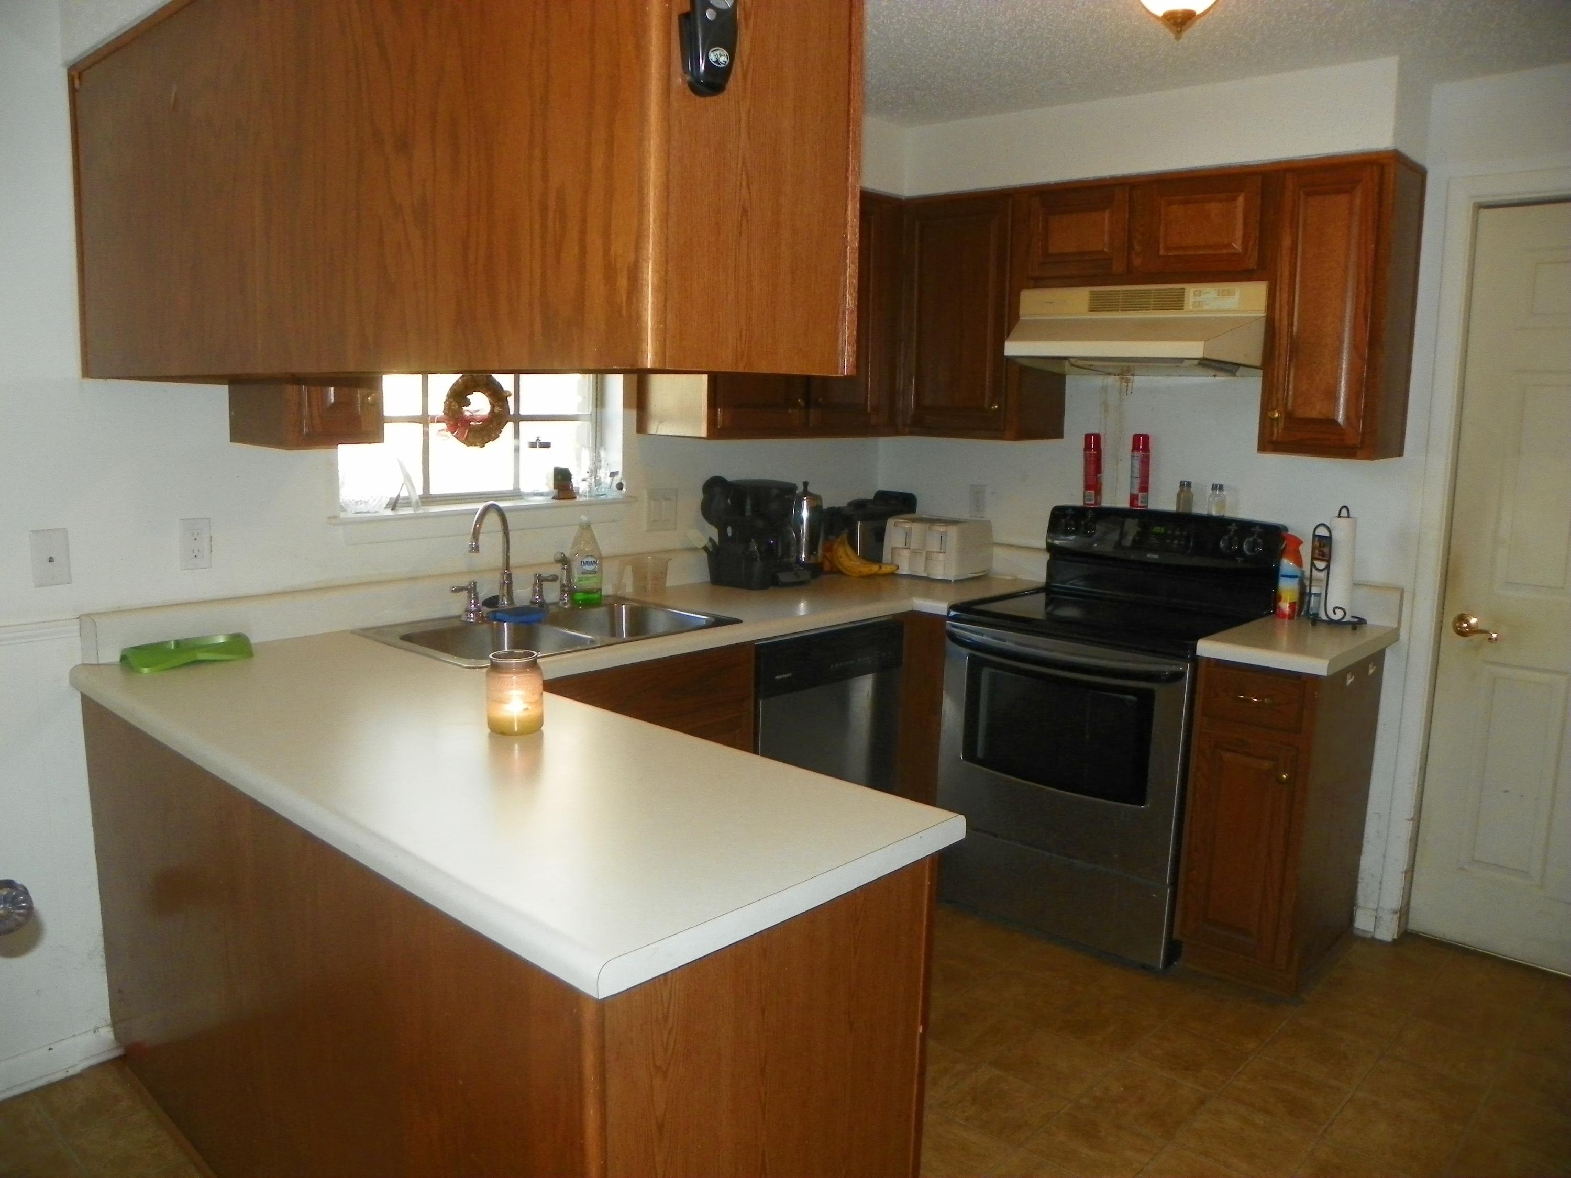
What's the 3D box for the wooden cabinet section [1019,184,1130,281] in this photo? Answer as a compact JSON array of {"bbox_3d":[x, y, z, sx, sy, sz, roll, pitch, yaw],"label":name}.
[{"bbox_3d":[0.932,-1.041,3.522,0.360,0.265,0.310,9,12,42],"label":"wooden cabinet section"}]

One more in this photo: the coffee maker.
[{"bbox_3d":[-0.077,-0.183,3.725,0.228,0.342,0.292,9,12,42],"label":"coffee maker"}]

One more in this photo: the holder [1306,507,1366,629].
[{"bbox_3d":[1.510,-0.059,3.228,0.146,0.331,0.141,9,12,42],"label":"holder"}]

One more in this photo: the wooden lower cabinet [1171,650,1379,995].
[{"bbox_3d":[1.353,0.571,3.193,0.310,0.859,0.595,9,12,42],"label":"wooden lower cabinet"}]

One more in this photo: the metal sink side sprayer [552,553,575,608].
[{"bbox_3d":[-0.609,-0.025,3.246,0.038,0.150,0.060,8,11,33],"label":"metal sink side sprayer"}]

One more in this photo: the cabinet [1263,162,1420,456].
[{"bbox_3d":[1.453,-0.722,3.086,0.307,0.772,0.312,9,12,42],"label":"cabinet"}]

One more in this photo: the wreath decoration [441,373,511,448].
[{"bbox_3d":[-0.849,-0.498,3.235,0.055,0.215,0.202,9,12,42],"label":"wreath decoration"}]

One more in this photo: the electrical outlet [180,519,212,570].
[{"bbox_3d":[-1.318,-0.100,2.642,0.008,0.118,0.071,9,12,42],"label":"electrical outlet"}]

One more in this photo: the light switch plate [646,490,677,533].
[{"bbox_3d":[-0.375,-0.241,3.623,0.010,0.122,0.117,9,12,42],"label":"light switch plate"}]

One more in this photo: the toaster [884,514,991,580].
[{"bbox_3d":[0.533,-0.147,4.100,0.300,0.192,0.252,9,12,42],"label":"toaster"}]

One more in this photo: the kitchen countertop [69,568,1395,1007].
[{"bbox_3d":[0.086,0.160,2.812,1.866,0.047,2.767,9,12,42],"label":"kitchen countertop"}]

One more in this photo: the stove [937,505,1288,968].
[{"bbox_3d":[0.938,0.374,3.474,0.762,1.160,0.648,9,12,42],"label":"stove"}]

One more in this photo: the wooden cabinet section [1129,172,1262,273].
[{"bbox_3d":[1.198,-0.991,3.281,0.390,0.265,0.310,9,12,42],"label":"wooden cabinet section"}]

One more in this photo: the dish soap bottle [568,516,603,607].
[{"bbox_3d":[-0.556,-0.078,3.318,0.095,0.245,0.060,-2,10,-19],"label":"dish soap bottle"}]

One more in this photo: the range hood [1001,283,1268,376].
[{"bbox_3d":[1.023,-0.744,3.383,0.768,0.245,0.504,9,12,42],"label":"range hood"}]

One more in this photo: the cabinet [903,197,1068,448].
[{"bbox_3d":[0.637,-0.871,3.836,0.476,0.772,0.312,9,12,42],"label":"cabinet"}]

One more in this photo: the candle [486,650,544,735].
[{"bbox_3d":[-0.474,0.181,2.073,0.099,0.133,0.099,1,9,0],"label":"candle"}]

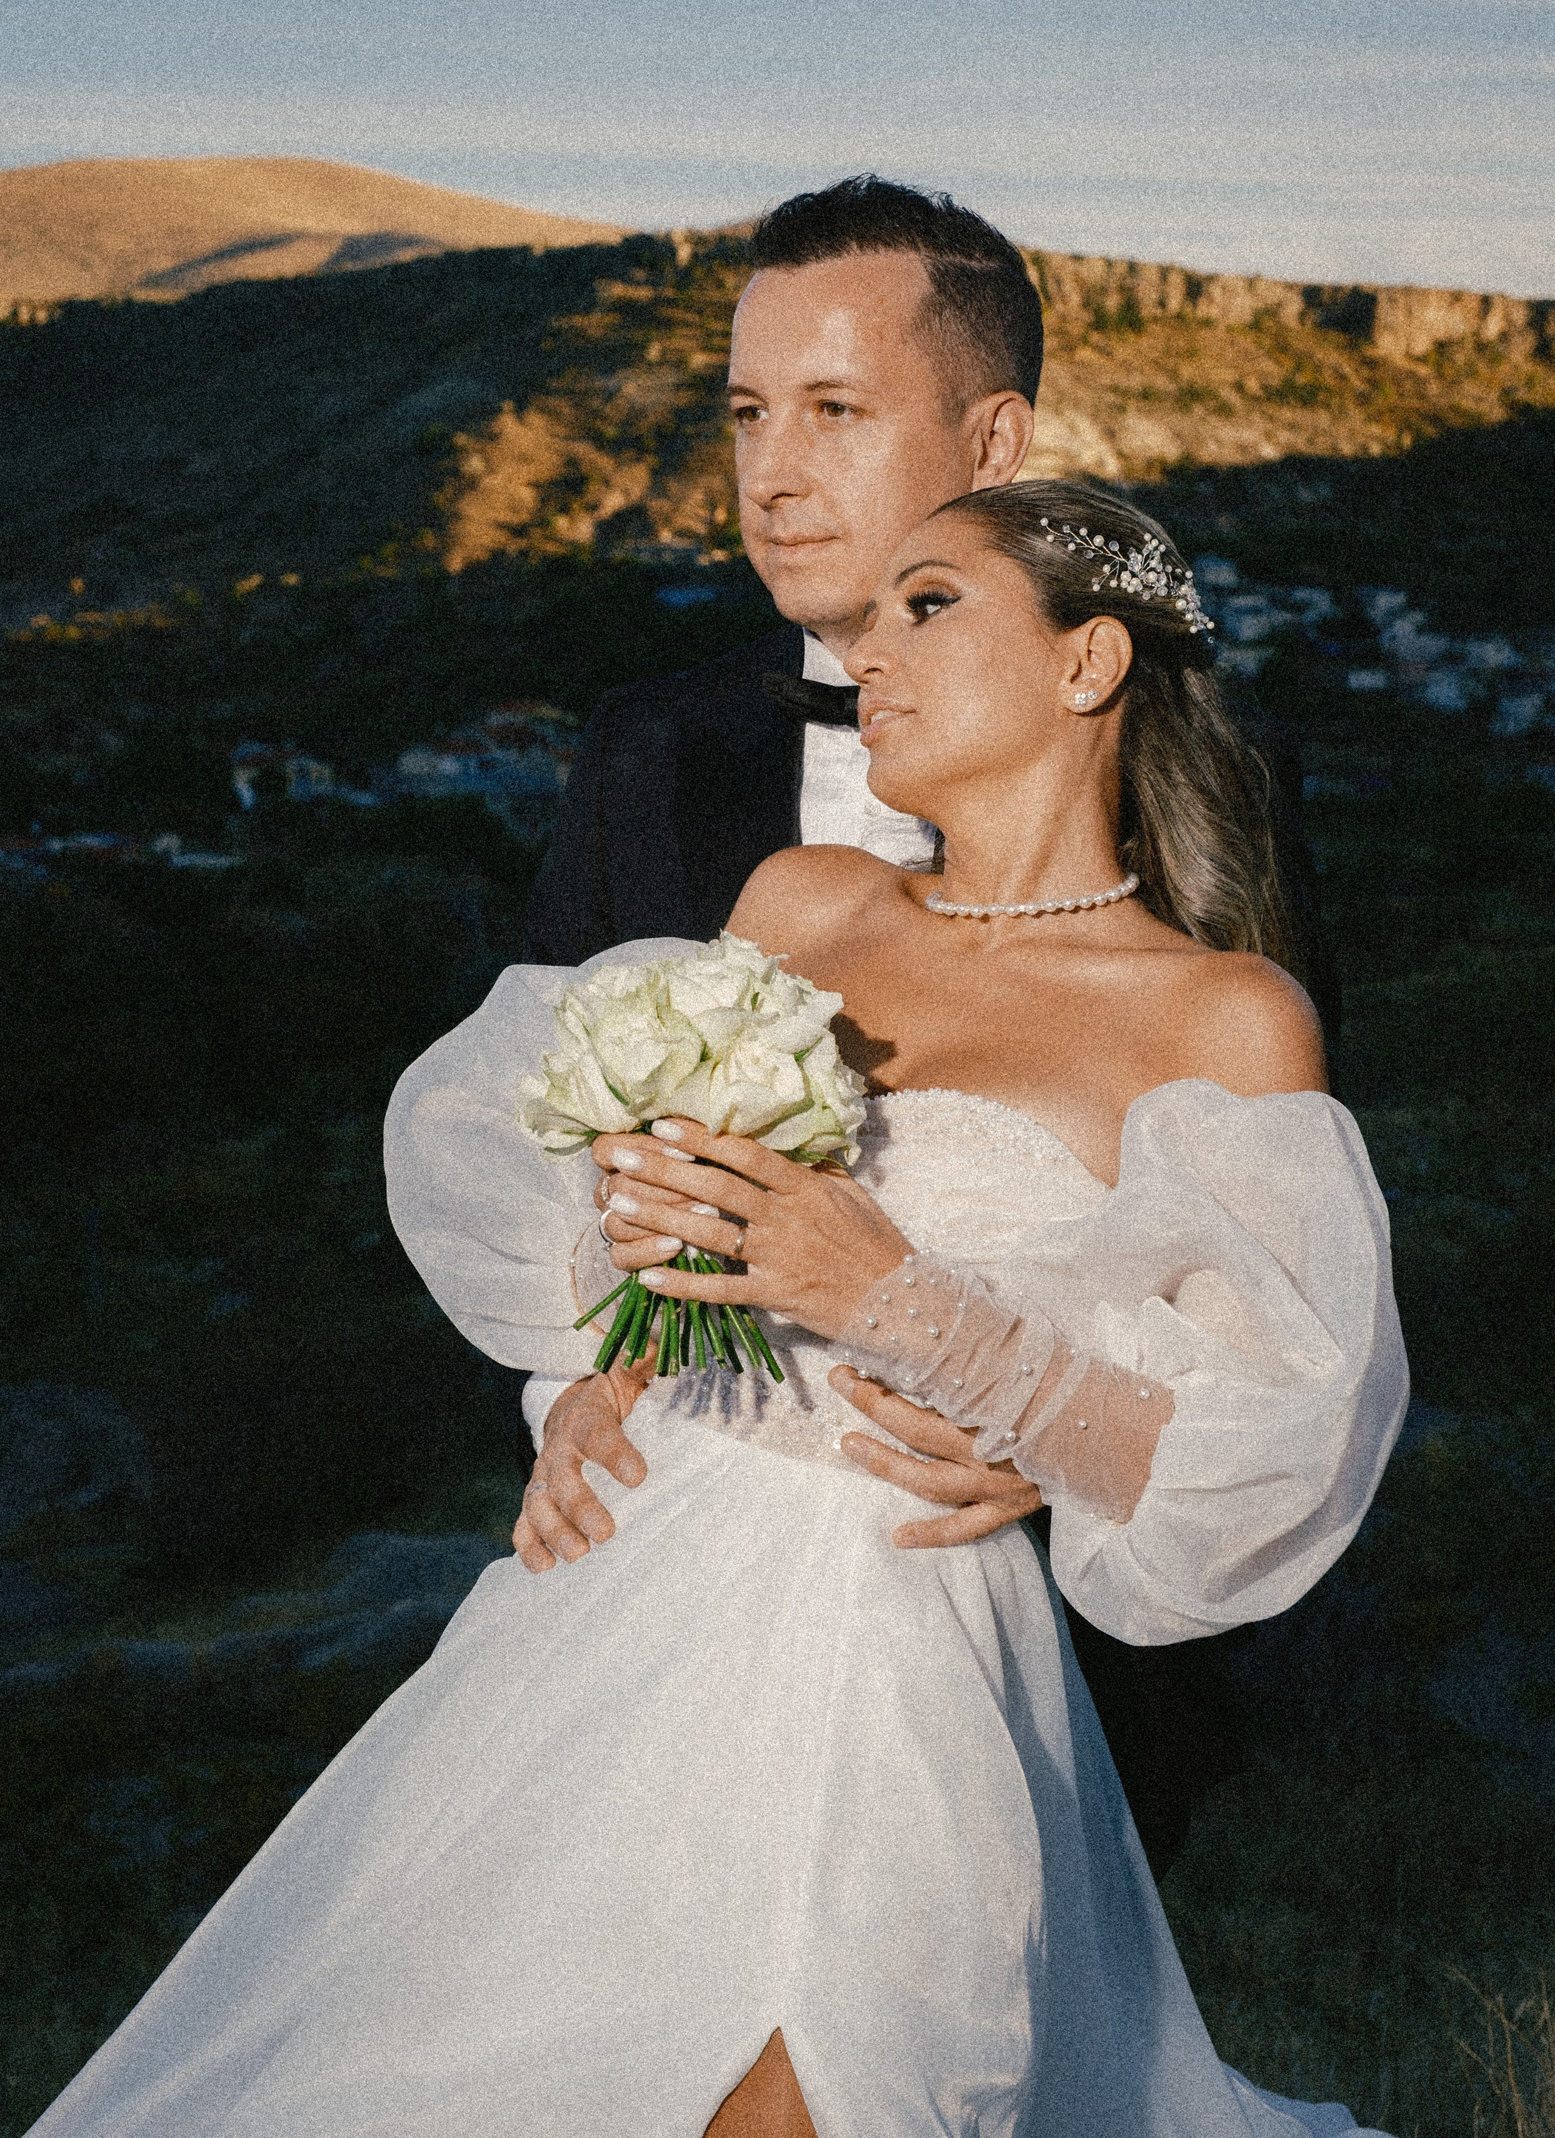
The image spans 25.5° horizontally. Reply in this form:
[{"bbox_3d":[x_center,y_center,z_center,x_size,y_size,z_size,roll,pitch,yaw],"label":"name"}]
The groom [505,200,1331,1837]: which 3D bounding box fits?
[{"bbox_3d":[0.070,0.385,2.030,0.550,1.780,0.450,2,5,22],"label":"groom"}]

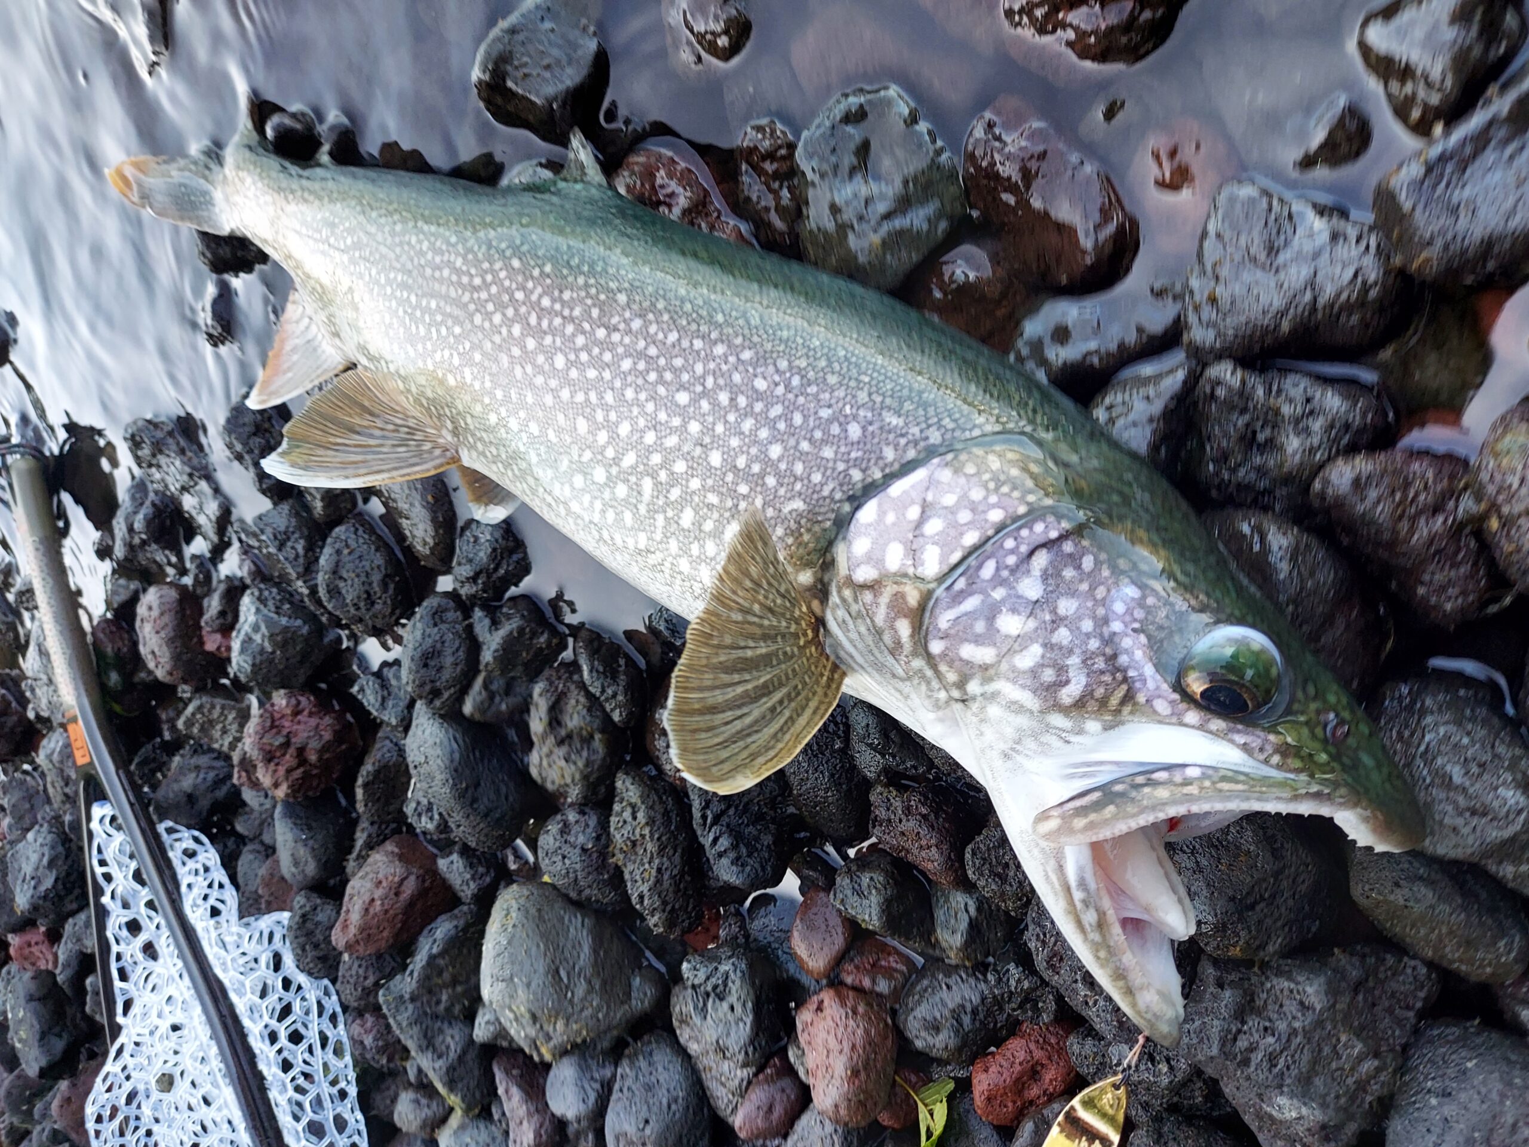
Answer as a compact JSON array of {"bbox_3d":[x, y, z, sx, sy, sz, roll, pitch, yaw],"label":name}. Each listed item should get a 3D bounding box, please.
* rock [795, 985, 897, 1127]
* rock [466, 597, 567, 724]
[{"bbox_3d":[0.030,0.180,0.413,0.040,0.034,0.051,0,90,38],"label":"rock"},{"bbox_3d":[-0.112,0.039,0.498,0.049,0.042,0.058,24,105,37],"label":"rock"}]

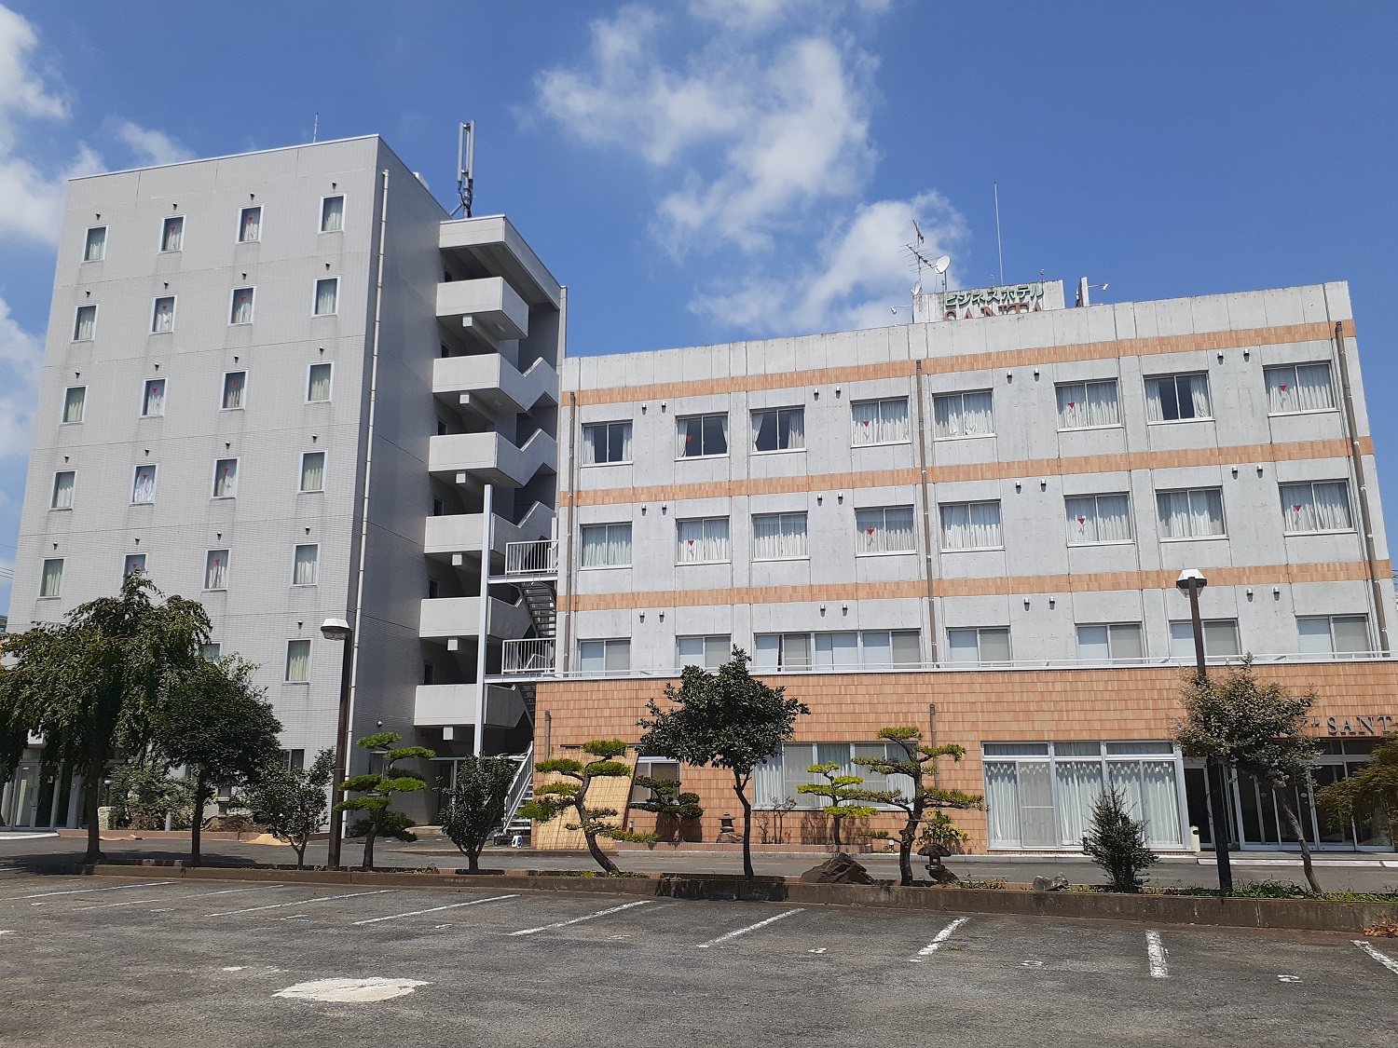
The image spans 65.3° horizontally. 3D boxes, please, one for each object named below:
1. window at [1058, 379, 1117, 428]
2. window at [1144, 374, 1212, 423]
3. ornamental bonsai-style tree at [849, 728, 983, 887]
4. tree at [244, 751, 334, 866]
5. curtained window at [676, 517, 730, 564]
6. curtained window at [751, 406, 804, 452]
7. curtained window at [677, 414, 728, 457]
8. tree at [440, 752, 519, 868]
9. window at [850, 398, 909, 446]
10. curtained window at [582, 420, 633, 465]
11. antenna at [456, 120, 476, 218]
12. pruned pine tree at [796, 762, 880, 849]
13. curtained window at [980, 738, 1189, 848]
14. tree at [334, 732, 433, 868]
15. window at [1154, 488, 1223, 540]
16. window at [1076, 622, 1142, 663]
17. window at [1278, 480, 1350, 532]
[{"bbox_3d":[10.279,-3.141,28.776,1.570,1.348,0.150,-3,-13,13],"label":"window"},{"bbox_3d":[12.355,-3.238,28.095,1.591,1.345,0.150,-3,-14,14],"label":"window"},{"bbox_3d":[3.457,4.502,17.423,2.080,2.452,1.750,-3,-13,11],"label":"ornamental bonsai-style tree"},{"bbox_3d":[-7.853,5.466,20.877,1.690,2.207,1.605,-3,-14,14],"label":"tree"},{"bbox_3d":[0.115,0.484,30.168,1.544,1.276,0.150,-3,-14,13],"label":"curtained window"},{"bbox_3d":[2.287,-2.713,31.628,1.590,1.341,0.150,-3,-13,13],"label":"curtained window"},{"bbox_3d":[0.104,-2.504,31.208,1.528,1.341,0.150,-3,-13,13],"label":"curtained window"},{"bbox_3d":[-4.072,5.341,20.245,1.480,2.100,1.350,2,-13,-11],"label":"tree"},{"bbox_3d":[5.160,-2.890,30.962,1.614,1.376,0.150,-3,-13,13],"label":"window"},{"bbox_3d":[-2.667,-2.323,31.770,1.576,1.335,0.150,-3,-14,14],"label":"curtained window"},{"bbox_3d":[-9.754,-14.712,45.888,0.750,5.007,0.650,-3,-13,12],"label":"antenna"},{"bbox_3d":[3.332,6.784,26.289,1.929,2.014,1.389,-3,-14,13],"label":"pruned pine tree"},{"bbox_3d":[9.002,6.381,25.634,4.397,2.494,0.150,-3,-13,13],"label":"curtained window"},{"bbox_3d":[-5.884,5.191,20.432,1.813,2.500,1.631,-3,-14,14],"label":"tree"},{"bbox_3d":[12.454,-0.249,27.558,1.562,1.345,0.150,-3,-13,13],"label":"window"},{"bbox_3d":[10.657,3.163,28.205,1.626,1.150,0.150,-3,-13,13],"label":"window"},{"bbox_3d":[15.060,-0.410,26.580,1.562,1.324,0.150,-3,-14,13],"label":"window"}]

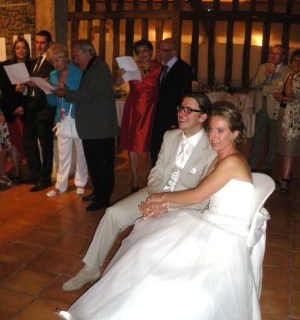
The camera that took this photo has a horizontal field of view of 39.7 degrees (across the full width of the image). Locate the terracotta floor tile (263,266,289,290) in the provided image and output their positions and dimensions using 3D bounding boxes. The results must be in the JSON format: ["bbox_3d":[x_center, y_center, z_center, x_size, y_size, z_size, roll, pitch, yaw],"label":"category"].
[{"bbox_3d":[0.836,0.836,2.968,0.300,0.020,0.300,5,15,18],"label":"terracotta floor tile"}]

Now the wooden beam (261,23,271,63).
[{"bbox_3d":[2.256,-2.048,8.199,0.140,1.253,0.130,2,14,3],"label":"wooden beam"}]

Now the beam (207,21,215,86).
[{"bbox_3d":[1.188,-2.077,8.201,0.130,1.272,0.130,2,14,3],"label":"beam"}]

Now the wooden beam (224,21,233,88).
[{"bbox_3d":[1.544,-2.068,8.204,0.130,1.292,0.130,2,14,3],"label":"wooden beam"}]

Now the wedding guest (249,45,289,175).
[{"bbox_3d":[1.620,-0.683,5.665,0.540,1.700,0.400,9,17,24],"label":"wedding guest"}]

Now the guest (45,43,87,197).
[{"bbox_3d":[-0.904,-0.407,4.479,0.470,1.620,0.400,9,17,26],"label":"guest"}]

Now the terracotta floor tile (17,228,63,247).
[{"bbox_3d":[-0.947,0.679,3.608,0.300,0.020,0.300,7,16,17],"label":"terracotta floor tile"}]

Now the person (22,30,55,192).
[{"bbox_3d":[-1.282,-0.526,4.701,0.500,1.750,0.400,11,17,36],"label":"person"}]

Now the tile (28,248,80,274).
[{"bbox_3d":[-0.732,0.771,3.152,0.300,0.020,0.300,5,15,18],"label":"tile"}]

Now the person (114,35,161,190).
[{"bbox_3d":[-0.116,-0.494,4.773,0.540,1.670,0.420,5,15,17],"label":"person"}]

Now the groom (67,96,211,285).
[{"bbox_3d":[-0.058,0.214,2.878,1.000,1.320,0.580,-10,19,-37],"label":"groom"}]

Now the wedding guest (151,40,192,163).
[{"bbox_3d":[0.240,-0.494,4.755,0.410,1.720,0.530,-10,19,-37],"label":"wedding guest"}]

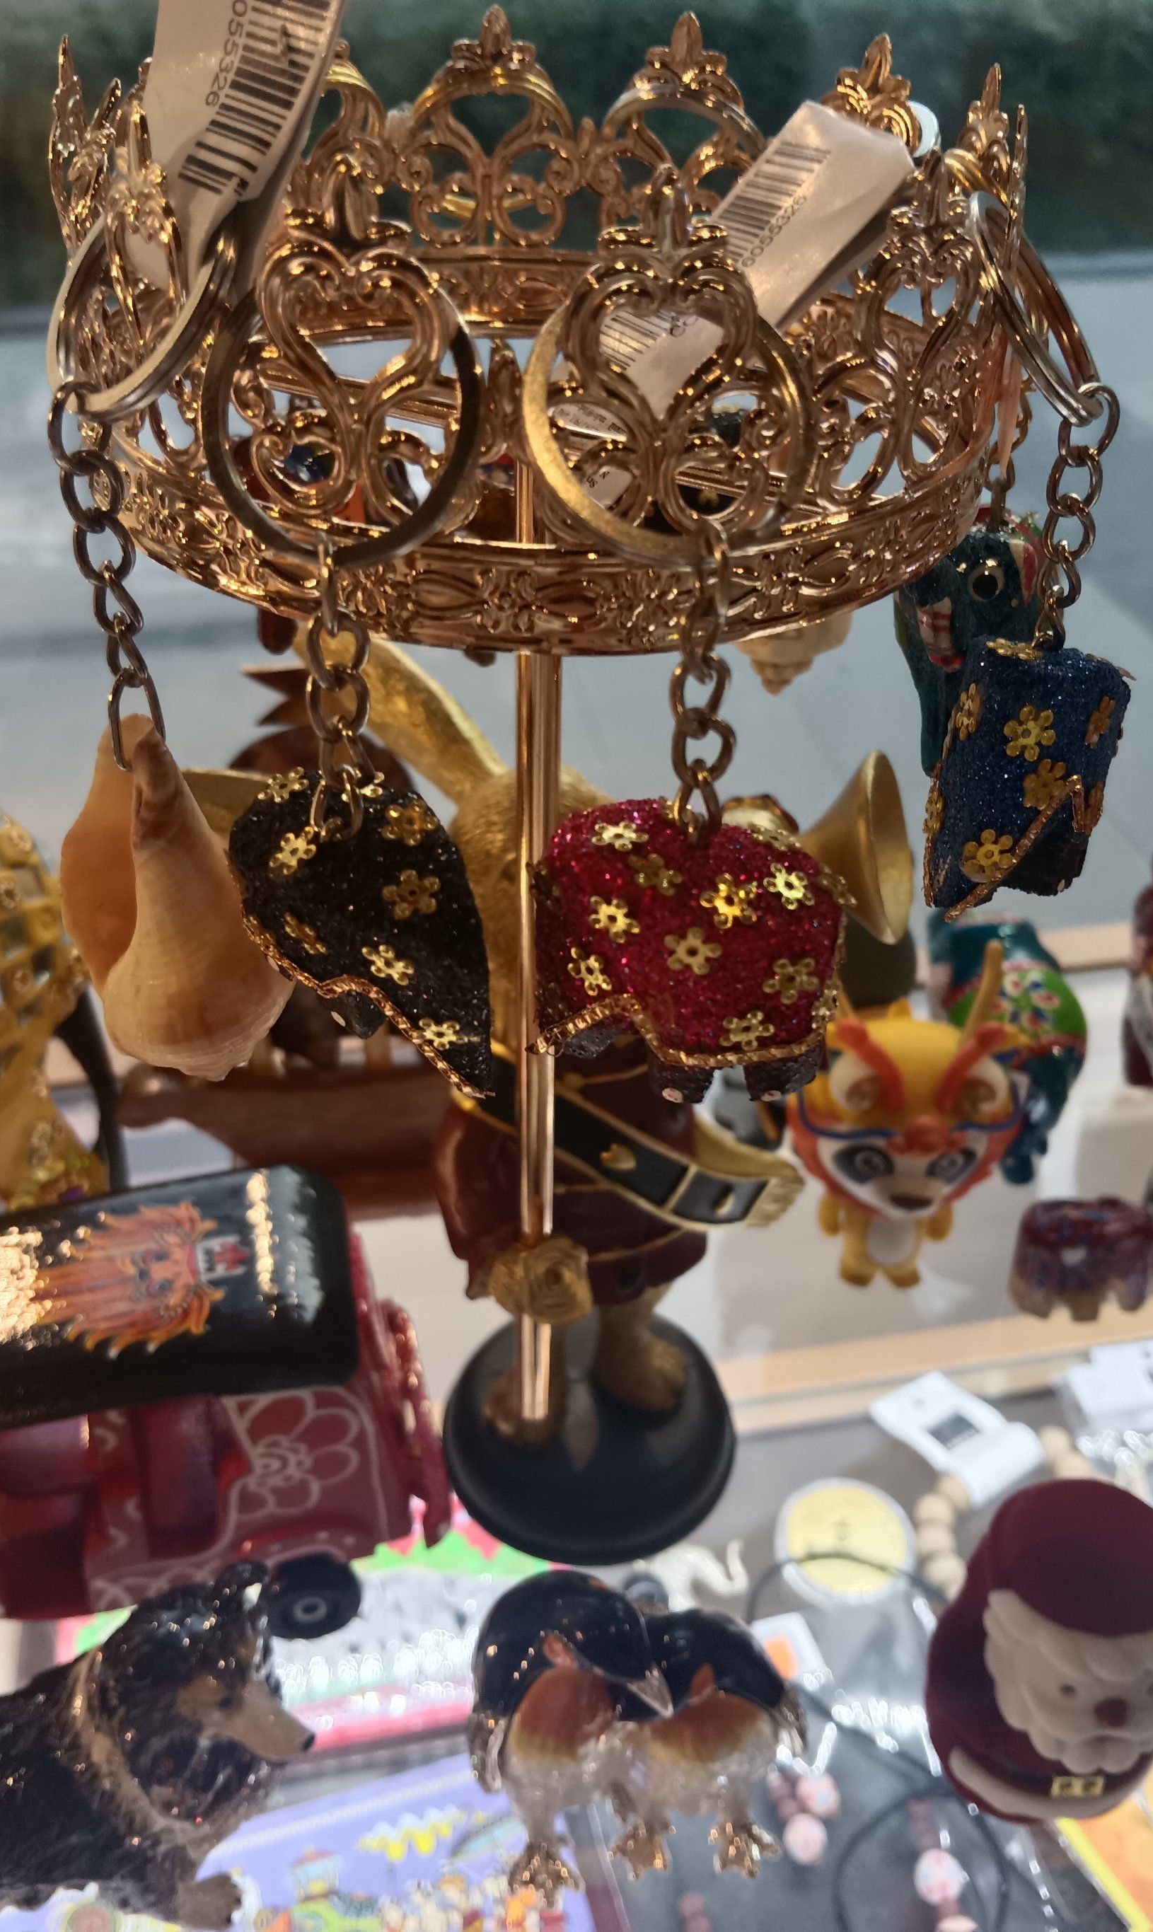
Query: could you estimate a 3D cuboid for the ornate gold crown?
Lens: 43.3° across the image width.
[{"bbox_3d":[-0.004,-0.093,0.197,0.124,0.050,0.124,2,39,0],"label":"ornate gold crown"}]

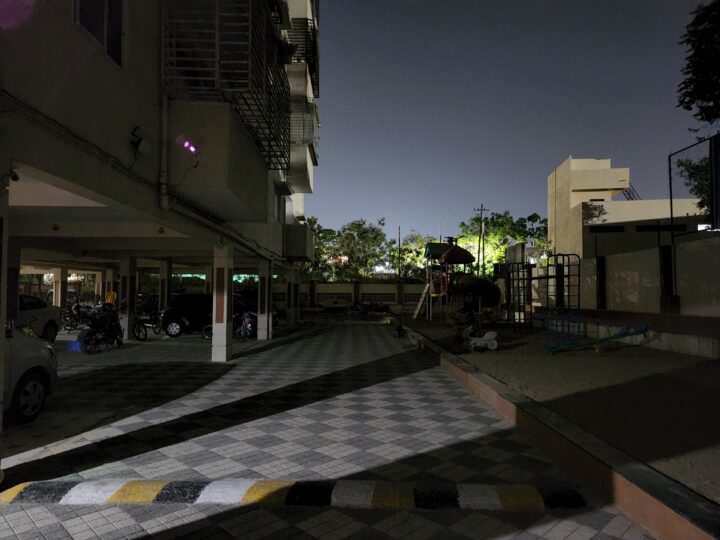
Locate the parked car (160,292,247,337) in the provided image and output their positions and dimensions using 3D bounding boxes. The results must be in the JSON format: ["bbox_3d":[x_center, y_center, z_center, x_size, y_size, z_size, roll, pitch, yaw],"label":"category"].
[{"bbox_3d":[-4.997,1.582,17.031,3.700,1.500,1.660,1,-3,-1],"label":"parked car"}]

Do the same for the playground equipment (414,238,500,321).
[{"bbox_3d":[4.763,0.696,24.688,4.300,4.000,3.000,0,-3,-1],"label":"playground equipment"}]

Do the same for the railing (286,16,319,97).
[{"bbox_3d":[-2.203,-8.518,19.264,0.950,1.750,2.700,0,-3,-1],"label":"railing"}]

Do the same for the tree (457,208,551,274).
[{"bbox_3d":[10.838,-0.487,35.787,6.600,7.990,6.600,1,-3,-1],"label":"tree"}]

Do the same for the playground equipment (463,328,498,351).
[{"bbox_3d":[2.869,1.636,11.560,0.870,0.580,0.360,1,-3,-7],"label":"playground equipment"}]

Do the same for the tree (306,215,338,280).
[{"bbox_3d":[-2.922,-0.293,34.806,3.300,7.250,3.300,1,-3,-1],"label":"tree"}]

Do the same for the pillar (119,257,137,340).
[{"bbox_3d":[-8.233,1.020,16.976,0.350,2.900,0.580,0,-3,-1],"label":"pillar"}]

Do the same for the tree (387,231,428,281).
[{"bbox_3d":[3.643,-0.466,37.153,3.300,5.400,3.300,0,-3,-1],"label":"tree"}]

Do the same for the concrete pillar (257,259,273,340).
[{"bbox_3d":[-3.383,1.042,17.011,0.350,2.860,0.580,0,-3,-1],"label":"concrete pillar"}]

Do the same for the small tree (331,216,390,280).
[{"bbox_3d":[0.005,-0.207,34.809,4.200,7.130,4.200,1,-3,-1],"label":"small tree"}]

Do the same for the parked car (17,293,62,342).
[{"bbox_3d":[-9.871,1.330,12.864,1.700,1.480,4.000,1,-3,-1],"label":"parked car"}]

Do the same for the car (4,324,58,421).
[{"bbox_3d":[-4.510,0.895,4.204,1.700,1.520,3.900,1,-3,-1],"label":"car"}]

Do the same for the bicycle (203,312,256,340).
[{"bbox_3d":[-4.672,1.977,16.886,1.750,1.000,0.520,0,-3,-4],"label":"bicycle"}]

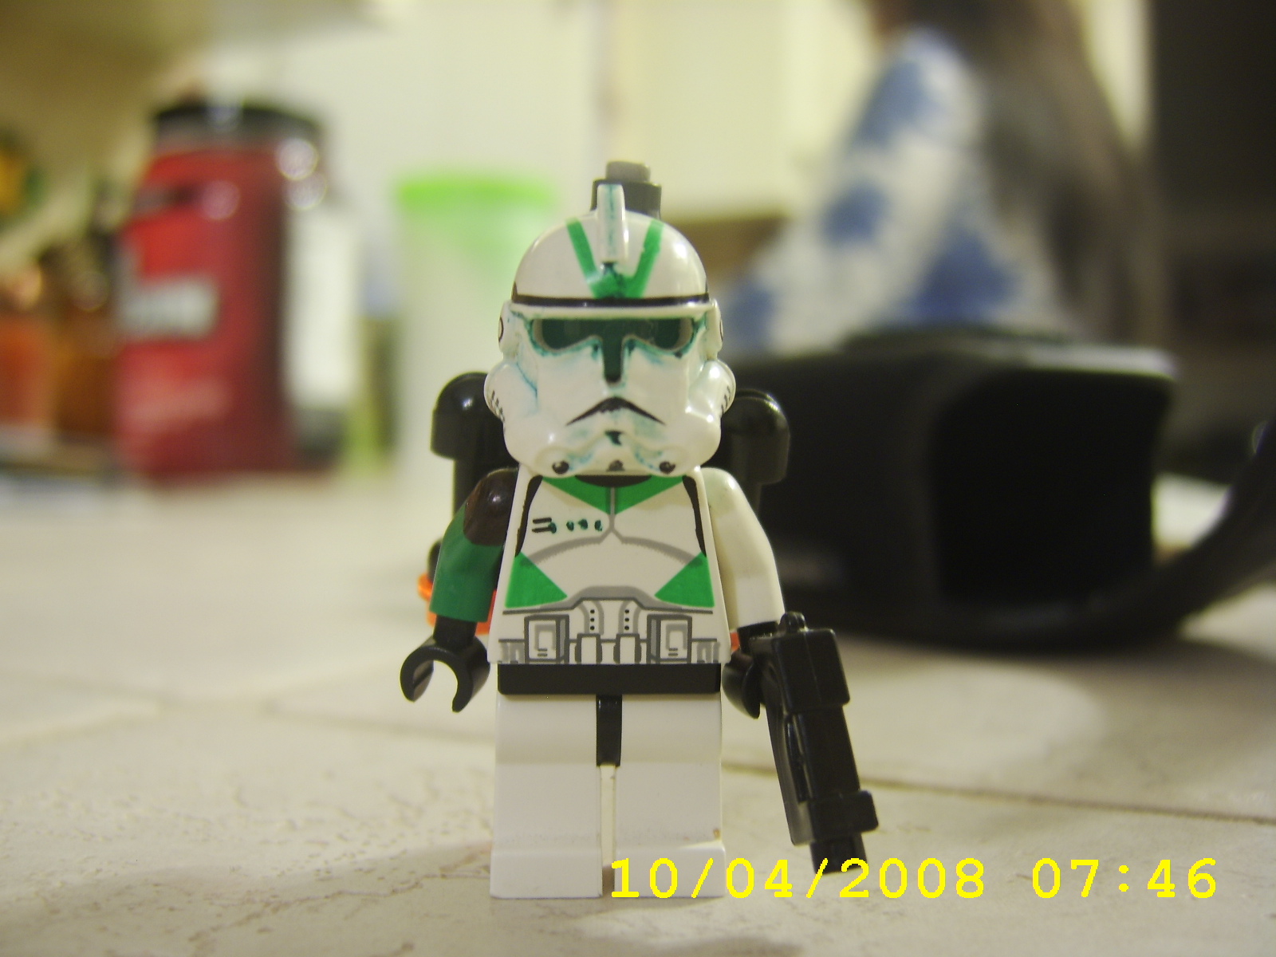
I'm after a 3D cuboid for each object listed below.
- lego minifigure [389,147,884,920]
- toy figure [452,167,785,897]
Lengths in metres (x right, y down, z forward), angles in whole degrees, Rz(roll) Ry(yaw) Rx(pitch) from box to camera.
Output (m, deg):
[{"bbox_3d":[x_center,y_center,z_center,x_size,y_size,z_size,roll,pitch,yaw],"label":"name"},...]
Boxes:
[{"bbox_3d":[0.000,0.002,0.081,0.032,0.051,0.020,0,1,-1],"label":"lego minifigure"},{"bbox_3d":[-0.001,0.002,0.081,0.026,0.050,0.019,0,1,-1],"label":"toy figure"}]

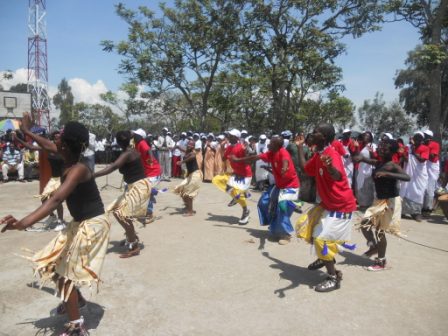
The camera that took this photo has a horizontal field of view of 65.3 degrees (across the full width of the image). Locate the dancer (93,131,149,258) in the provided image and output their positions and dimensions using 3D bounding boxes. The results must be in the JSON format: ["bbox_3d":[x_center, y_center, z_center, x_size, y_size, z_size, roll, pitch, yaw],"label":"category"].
[{"bbox_3d":[-1.256,0.319,4.280,0.680,1.540,0.500,4,7,21],"label":"dancer"}]

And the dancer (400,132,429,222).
[{"bbox_3d":[3.435,0.171,6.300,0.460,1.610,0.500,0,6,-15],"label":"dancer"}]

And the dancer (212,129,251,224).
[{"bbox_3d":[0.129,0.154,6.019,0.600,1.625,0.500,-3,7,-30],"label":"dancer"}]

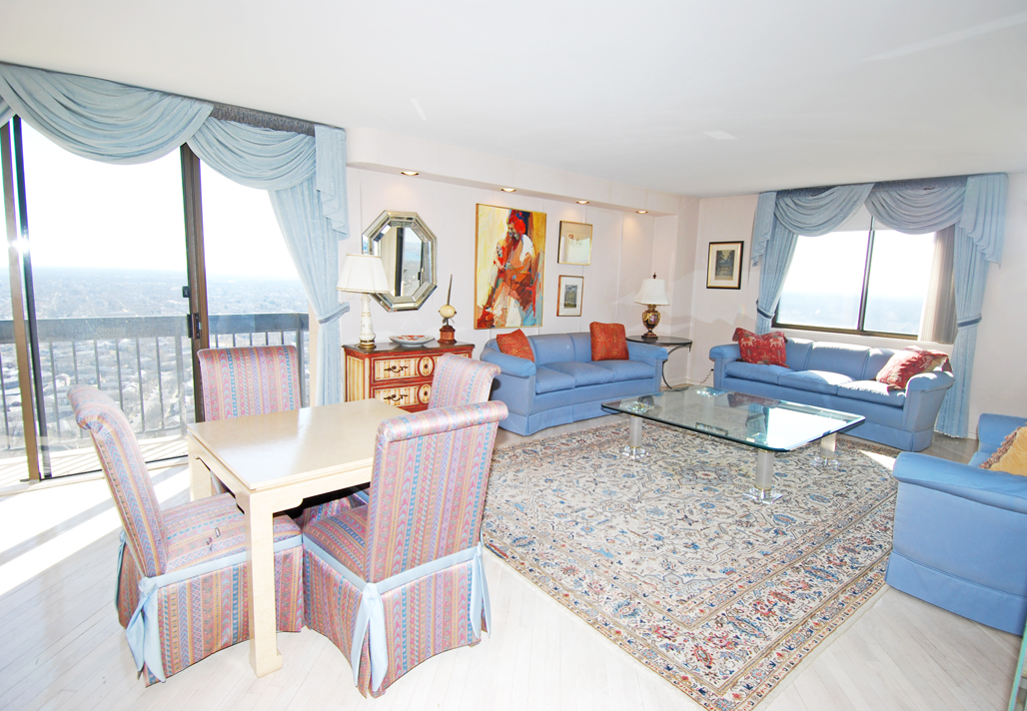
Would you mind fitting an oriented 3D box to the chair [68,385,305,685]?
[{"bbox_3d":[-1.279,0.639,2.095,0.701,1.050,0.510,-5,11,-41],"label":"chair"}]

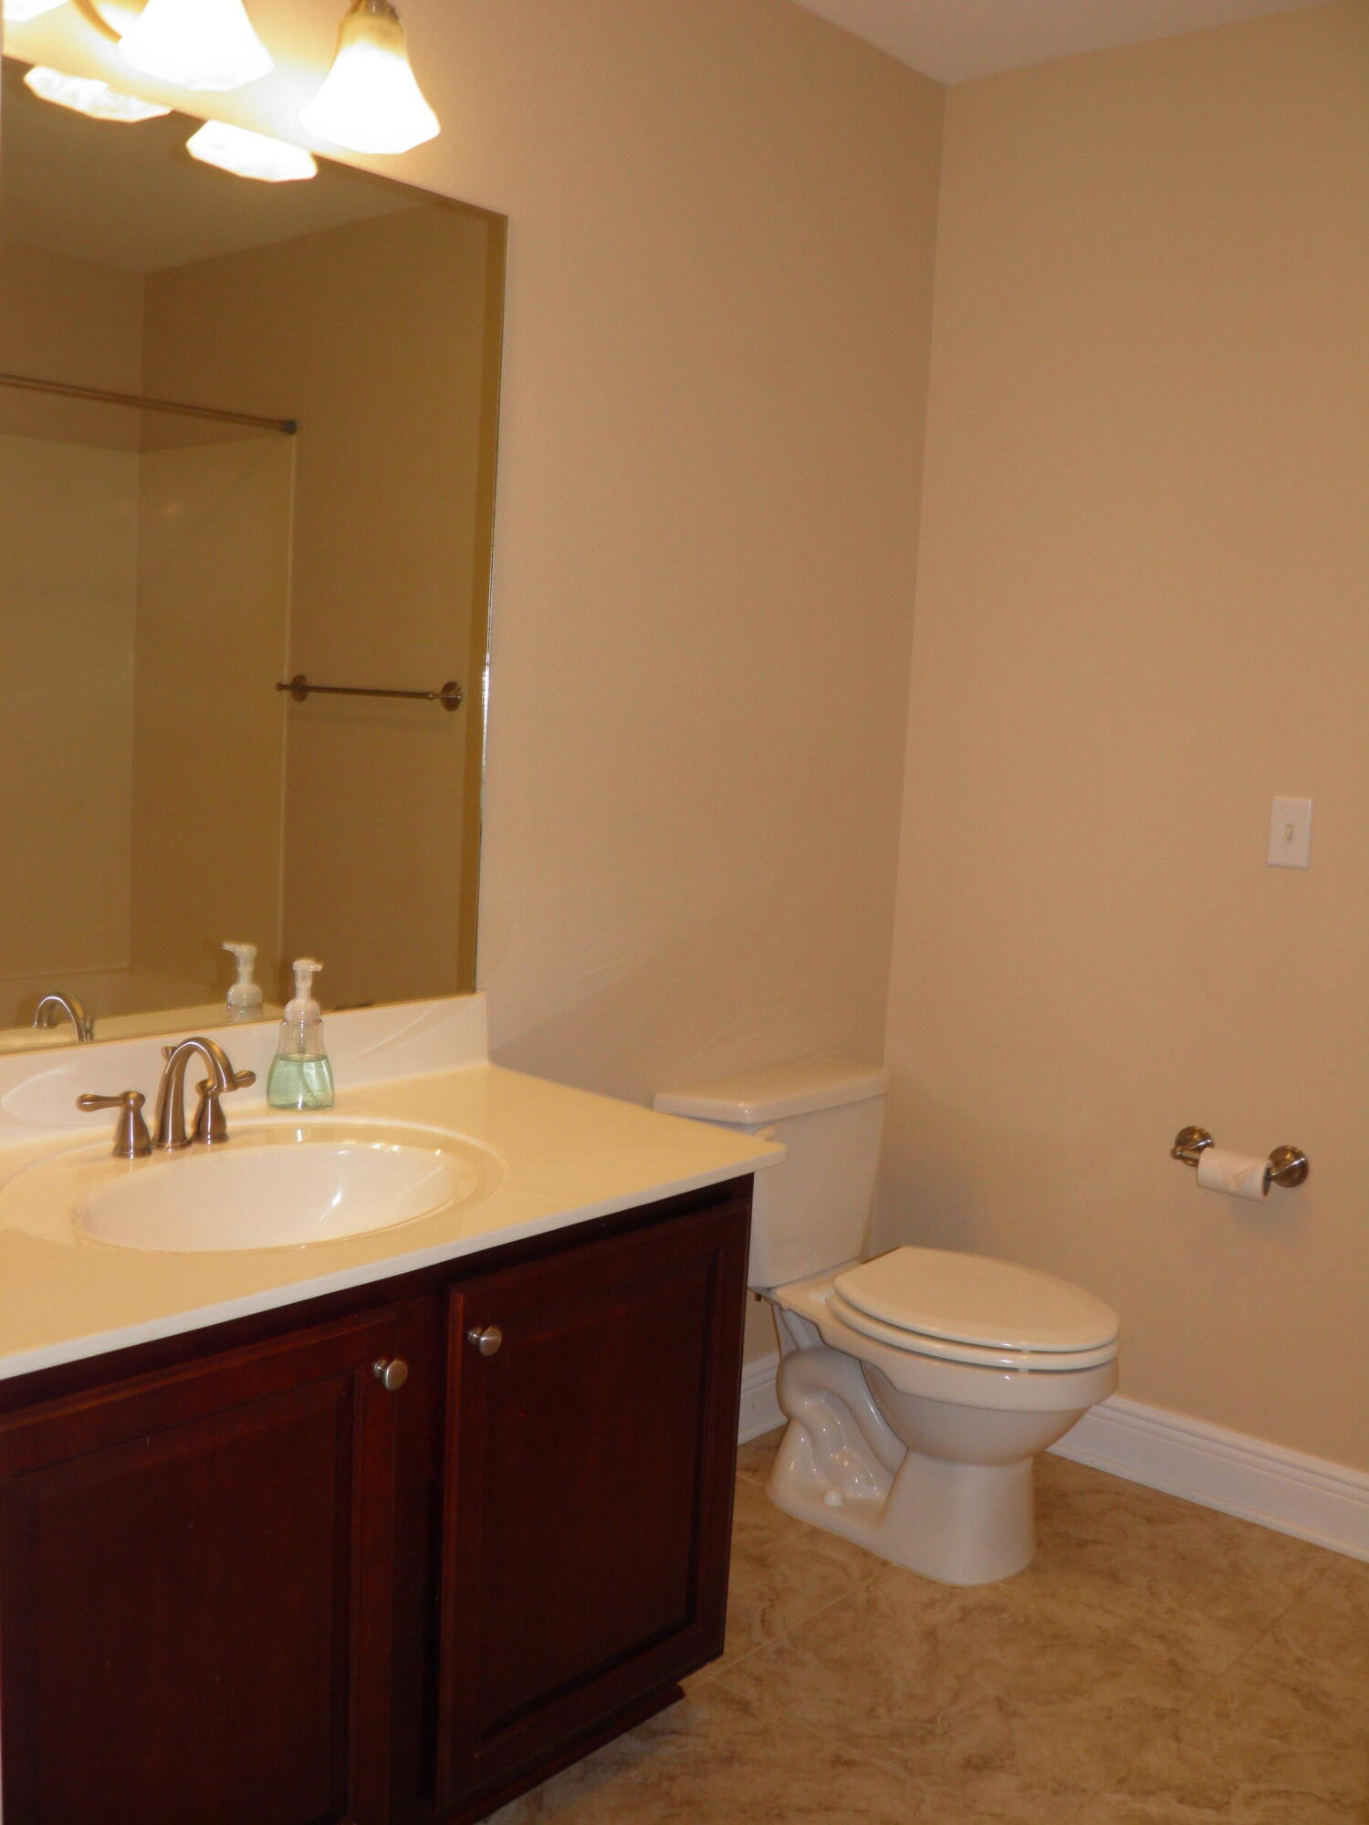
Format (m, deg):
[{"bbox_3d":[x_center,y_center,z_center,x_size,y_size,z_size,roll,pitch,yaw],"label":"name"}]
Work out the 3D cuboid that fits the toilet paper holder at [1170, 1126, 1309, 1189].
[{"bbox_3d":[0.920,0.417,2.664,0.232,0.066,0.075,9,10,42],"label":"toilet paper holder"}]

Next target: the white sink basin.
[{"bbox_3d":[-0.460,0.369,1.768,0.390,0.130,0.490,9,10,42],"label":"white sink basin"}]

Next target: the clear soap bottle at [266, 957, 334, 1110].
[{"bbox_3d":[-0.513,0.160,2.124,0.070,0.190,0.077,3,7,0],"label":"clear soap bottle"}]

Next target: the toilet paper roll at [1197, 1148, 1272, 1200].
[{"bbox_3d":[0.920,0.437,2.648,0.110,0.064,0.064,9,10,42],"label":"toilet paper roll"}]

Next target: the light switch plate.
[{"bbox_3d":[0.991,-0.129,2.595,0.071,0.115,0.012,9,10,42],"label":"light switch plate"}]

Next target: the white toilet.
[{"bbox_3d":[0.369,0.676,2.668,0.730,0.705,0.440,9,10,42],"label":"white toilet"}]

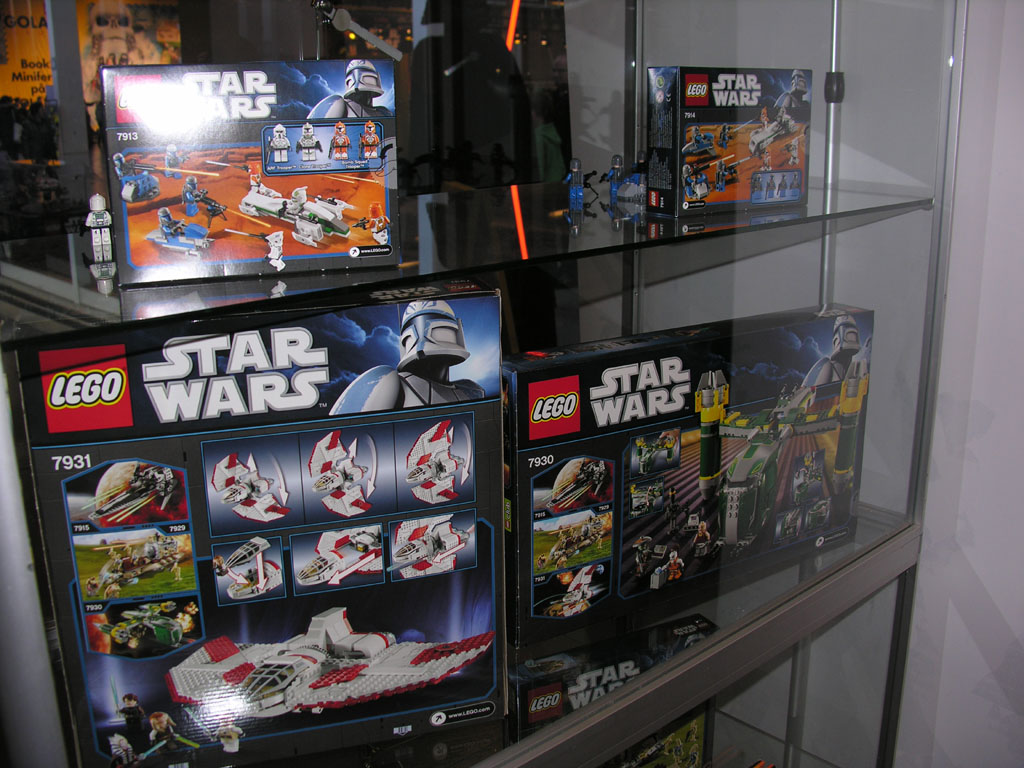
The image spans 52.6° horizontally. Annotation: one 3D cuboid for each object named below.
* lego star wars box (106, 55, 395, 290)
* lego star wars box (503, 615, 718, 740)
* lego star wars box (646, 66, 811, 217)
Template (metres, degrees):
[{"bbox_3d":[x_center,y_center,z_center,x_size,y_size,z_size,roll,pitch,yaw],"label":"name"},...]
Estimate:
[{"bbox_3d":[-0.178,-0.149,0.715,0.190,0.141,0.046,-6,16,-18],"label":"lego star wars box"},{"bbox_3d":[0.131,0.452,1.325,0.292,0.252,0.044,-8,17,-25],"label":"lego star wars box"},{"bbox_3d":[0.230,-0.255,1.079,0.189,0.143,0.046,-10,18,-31],"label":"lego star wars box"}]

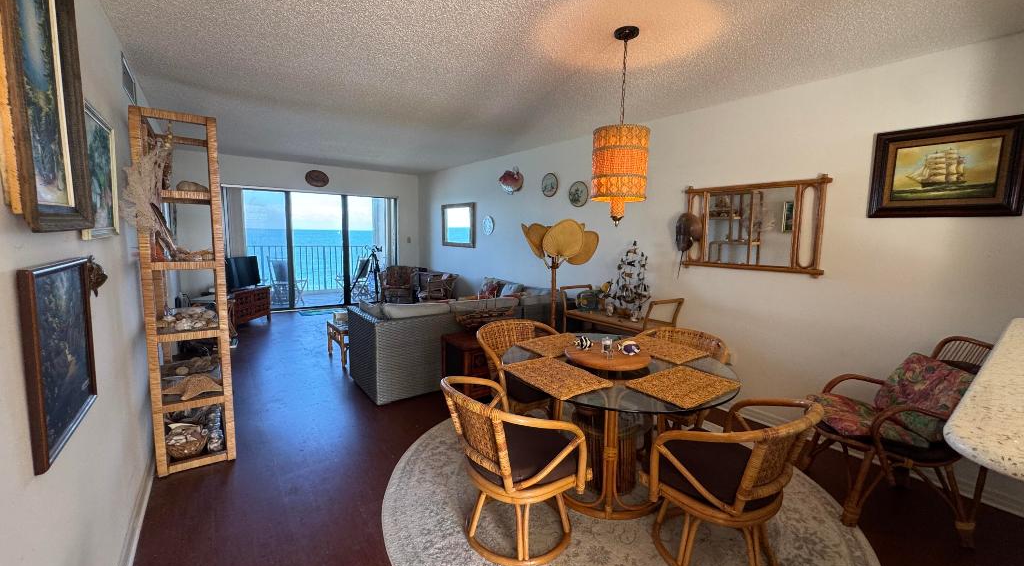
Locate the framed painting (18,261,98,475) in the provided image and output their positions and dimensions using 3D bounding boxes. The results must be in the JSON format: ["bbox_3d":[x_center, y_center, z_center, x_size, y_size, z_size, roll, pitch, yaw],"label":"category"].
[{"bbox_3d":[-1.273,0.188,1.179,0.034,0.478,0.493,-3,8,-36],"label":"framed painting"}]

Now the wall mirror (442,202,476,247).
[{"bbox_3d":[-0.888,-0.957,6.835,0.040,0.700,1.120,-4,9,-36],"label":"wall mirror"}]

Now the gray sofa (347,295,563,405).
[{"bbox_3d":[-0.498,0.501,4.260,2.100,0.745,0.950,-4,9,-36],"label":"gray sofa"}]

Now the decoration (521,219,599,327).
[{"bbox_3d":[0.455,0.172,3.985,0.675,1.541,0.604,2,7,6],"label":"decoration"}]

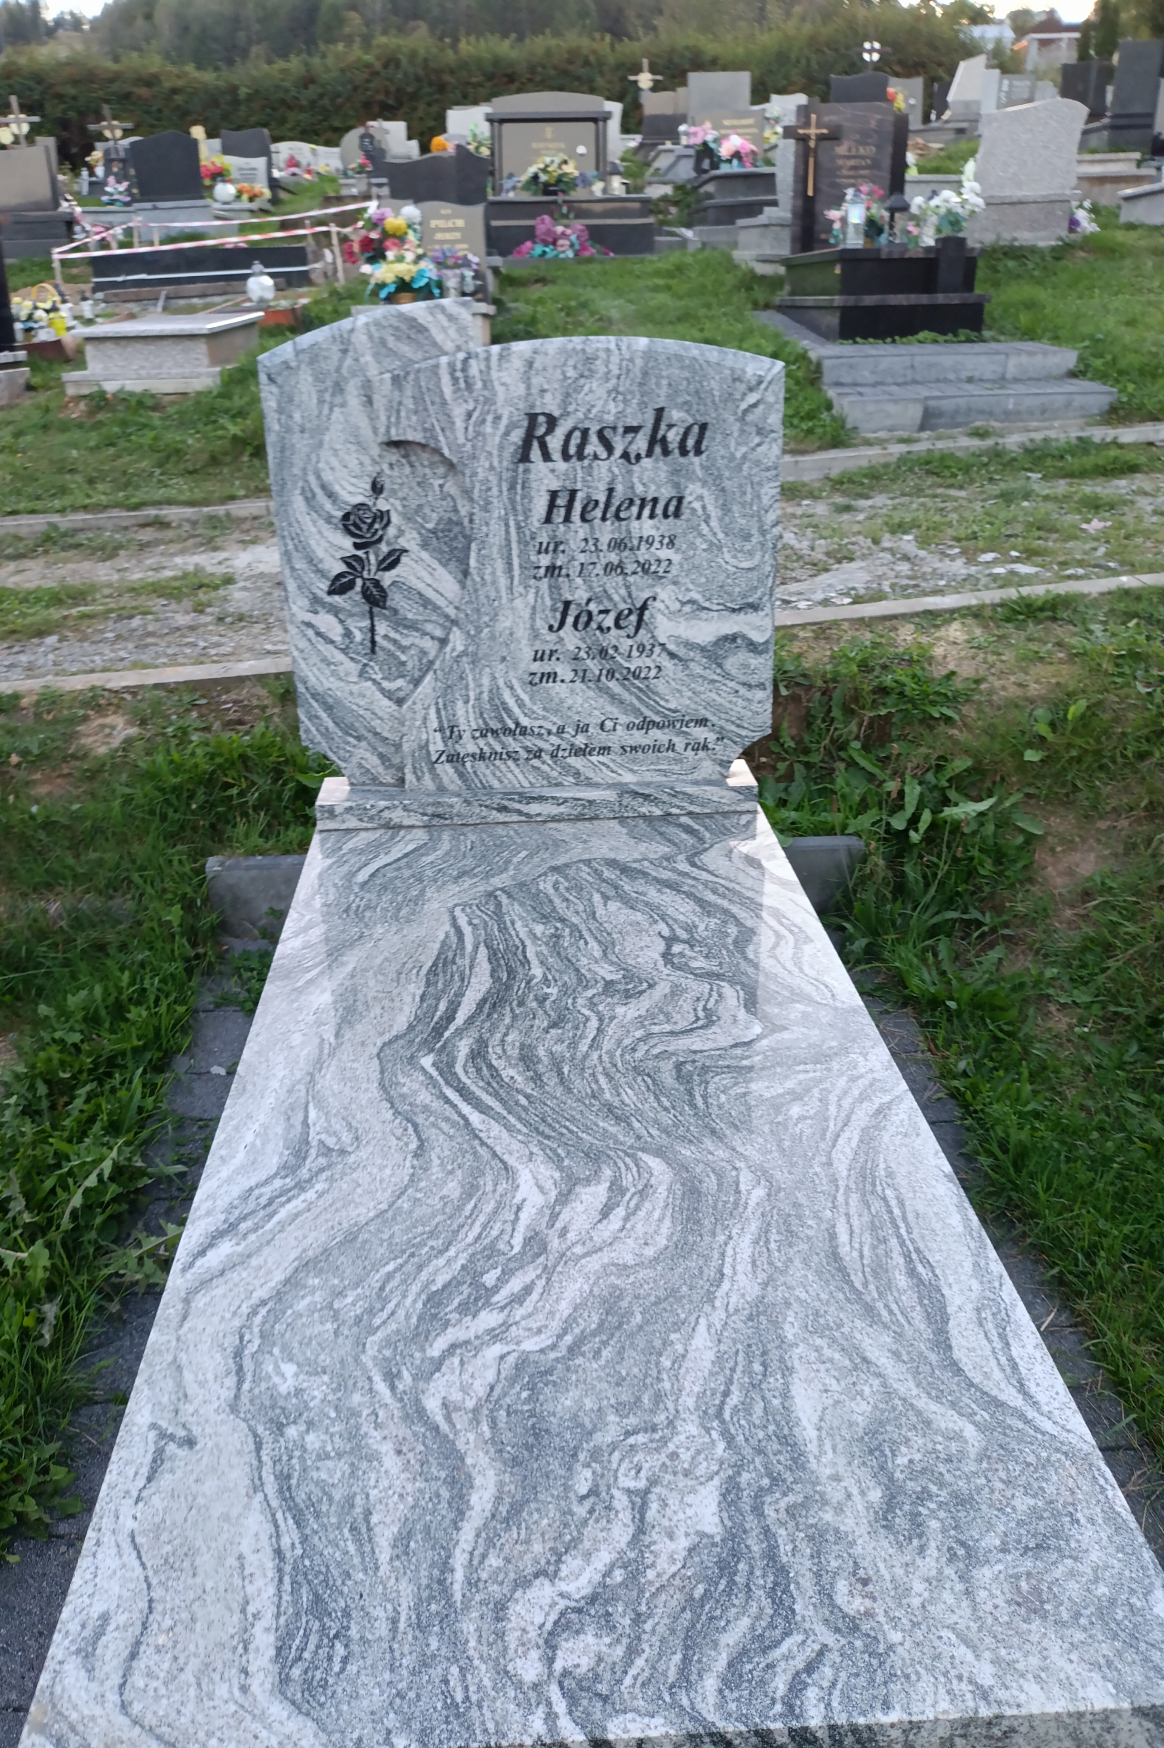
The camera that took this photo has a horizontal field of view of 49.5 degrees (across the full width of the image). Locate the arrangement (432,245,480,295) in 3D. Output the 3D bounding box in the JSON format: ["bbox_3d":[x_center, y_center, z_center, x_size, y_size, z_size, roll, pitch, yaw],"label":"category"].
[{"bbox_3d":[-0.915,-4.380,9.150,0.360,0.340,0.300,-2,24,-1],"label":"arrangement"}]

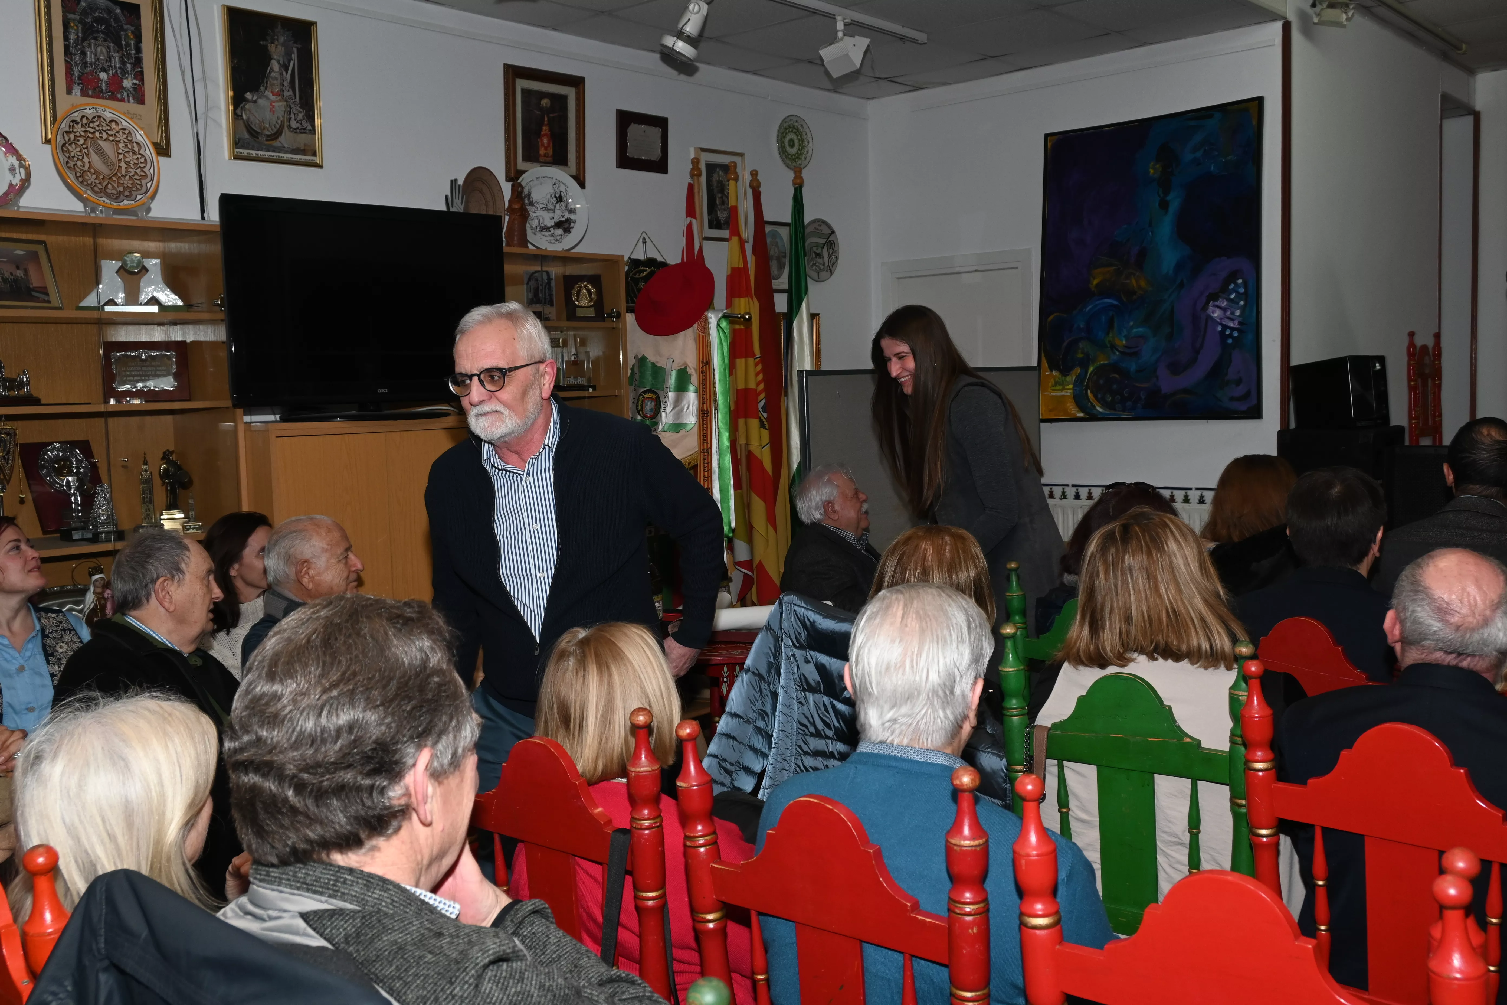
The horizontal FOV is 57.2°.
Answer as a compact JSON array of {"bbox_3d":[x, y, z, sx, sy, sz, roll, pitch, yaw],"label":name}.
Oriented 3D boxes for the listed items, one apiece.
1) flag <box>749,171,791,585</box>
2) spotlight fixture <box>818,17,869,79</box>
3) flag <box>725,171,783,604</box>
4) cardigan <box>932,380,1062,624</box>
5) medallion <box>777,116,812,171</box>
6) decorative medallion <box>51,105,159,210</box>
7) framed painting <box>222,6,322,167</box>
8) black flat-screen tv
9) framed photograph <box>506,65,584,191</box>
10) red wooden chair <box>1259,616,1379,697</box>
[{"bbox_3d":[0.058,-0.473,5.480,0.190,1.670,0.180,-1,5,3],"label":"flag"},{"bbox_3d":[0.369,-1.793,5.470,0.150,0.220,0.185,6,1,-28],"label":"spotlight fixture"},{"bbox_3d":[-0.011,-0.434,5.330,0.210,1.720,0.200,-1,5,3],"label":"flag"},{"bbox_3d":[0.650,0.026,3.750,0.330,0.700,0.430,-14,6,-7],"label":"cardigan"},{"bbox_3d":[0.188,-1.702,6.554,0.030,0.263,0.263,3,6,42],"label":"medallion"},{"bbox_3d":[-1.871,-1.001,4.002,0.035,0.313,0.313,-16,-5,38],"label":"decorative medallion"},{"bbox_3d":[-1.602,-1.375,4.603,0.025,0.491,0.337,3,6,42],"label":"framed painting"},{"bbox_3d":[-1.277,-0.663,4.644,0.100,0.655,1.065,3,6,42],"label":"black flat-screen tv"},{"bbox_3d":[-0.839,-1.521,5.594,0.030,0.450,0.405,3,6,42],"label":"framed photograph"},{"bbox_3d":[1.250,0.680,2.929,0.450,1.050,0.460,-6,6,-42],"label":"red wooden chair"}]

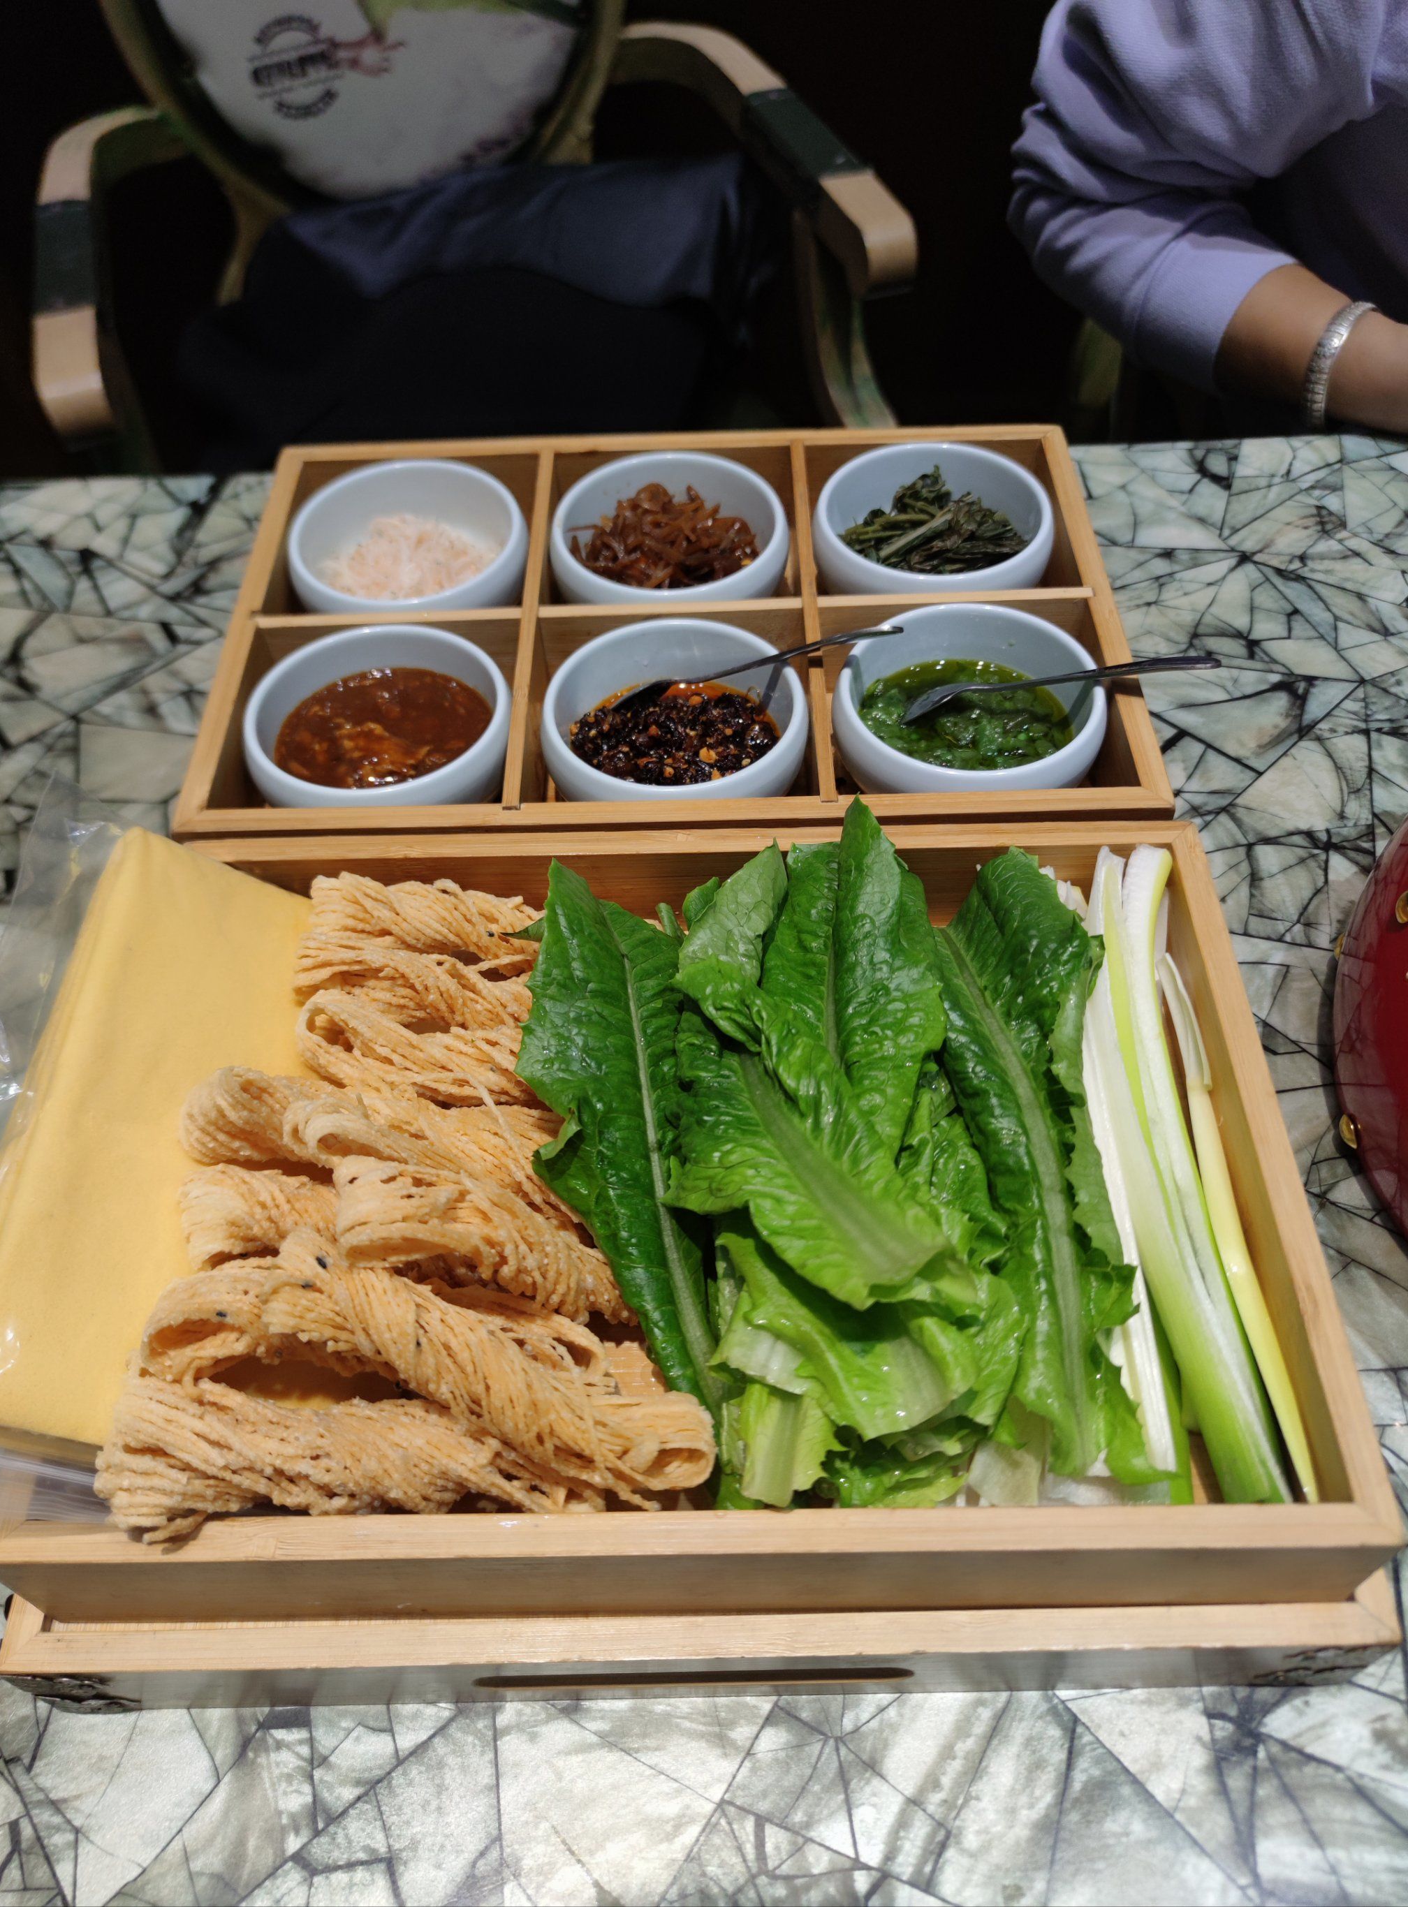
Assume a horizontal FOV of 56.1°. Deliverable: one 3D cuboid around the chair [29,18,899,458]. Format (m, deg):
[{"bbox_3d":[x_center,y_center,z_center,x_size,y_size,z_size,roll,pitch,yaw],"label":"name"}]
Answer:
[{"bbox_3d":[-0.207,-0.503,1.168,0.600,0.970,0.580,-15,56,-9],"label":"chair"}]

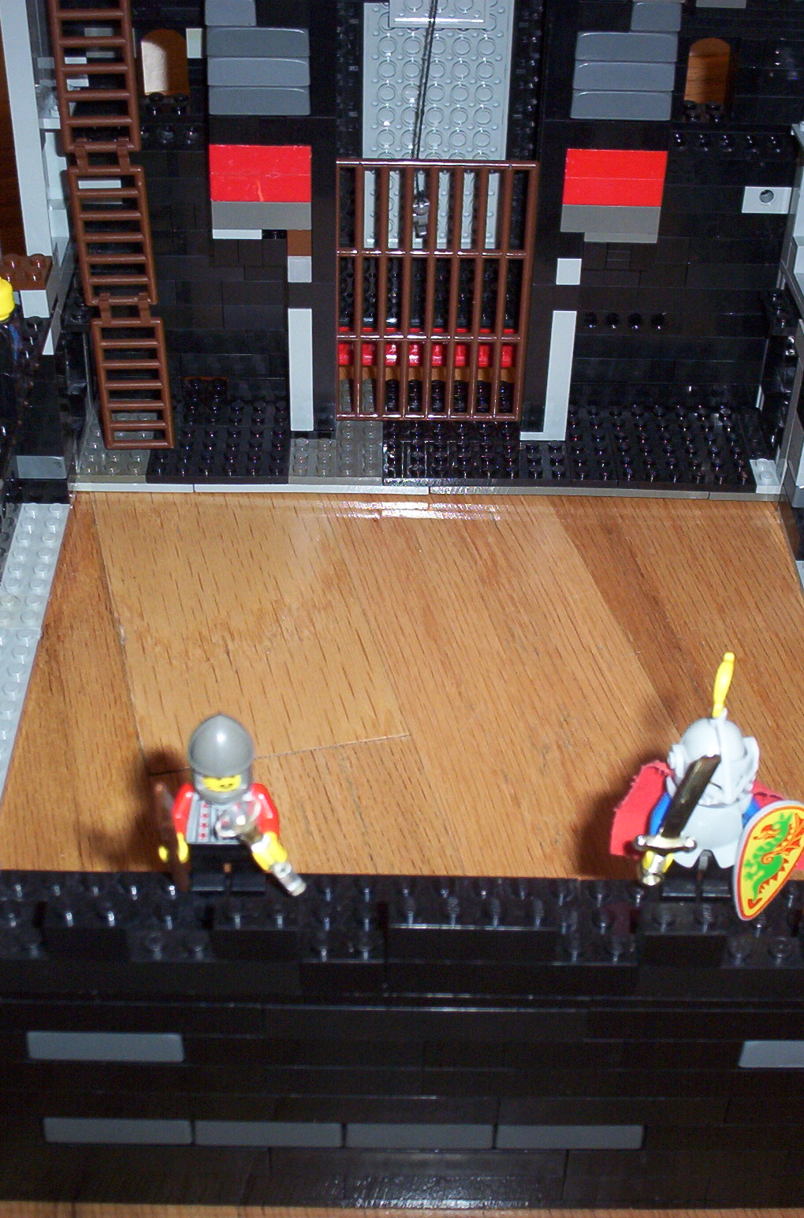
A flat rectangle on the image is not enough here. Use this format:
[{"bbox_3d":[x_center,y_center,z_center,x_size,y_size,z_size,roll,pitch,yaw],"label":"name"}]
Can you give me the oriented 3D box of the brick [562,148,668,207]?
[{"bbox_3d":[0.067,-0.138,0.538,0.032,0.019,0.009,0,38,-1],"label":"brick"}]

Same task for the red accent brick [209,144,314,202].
[{"bbox_3d":[-0.044,-0.139,0.536,0.032,0.019,0.009,0,38,-1],"label":"red accent brick"}]

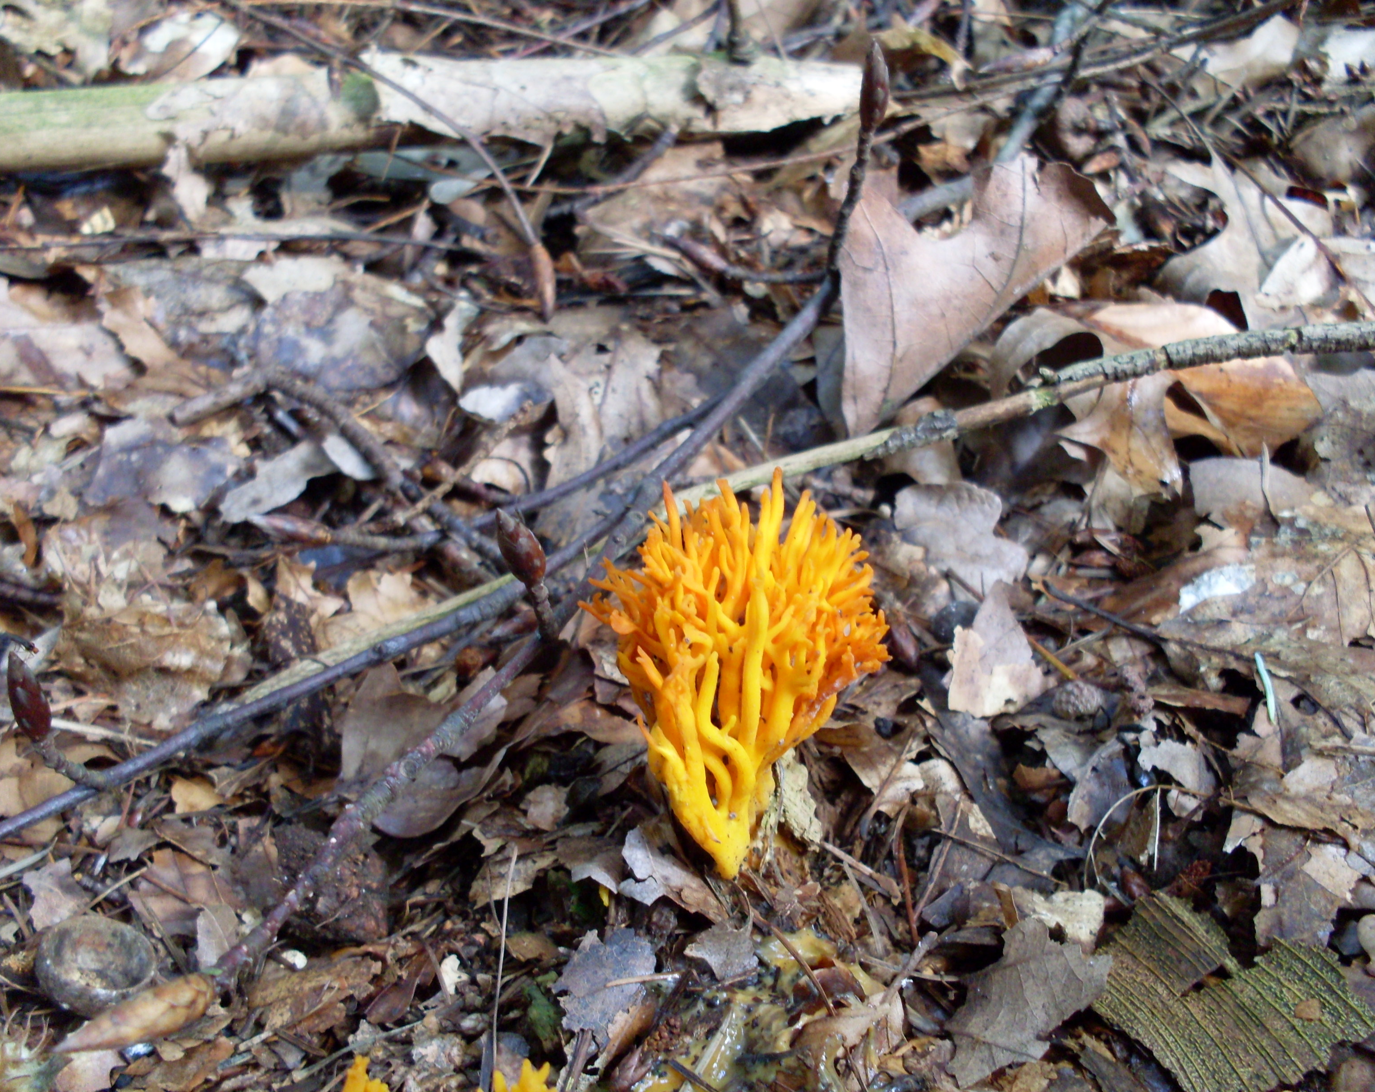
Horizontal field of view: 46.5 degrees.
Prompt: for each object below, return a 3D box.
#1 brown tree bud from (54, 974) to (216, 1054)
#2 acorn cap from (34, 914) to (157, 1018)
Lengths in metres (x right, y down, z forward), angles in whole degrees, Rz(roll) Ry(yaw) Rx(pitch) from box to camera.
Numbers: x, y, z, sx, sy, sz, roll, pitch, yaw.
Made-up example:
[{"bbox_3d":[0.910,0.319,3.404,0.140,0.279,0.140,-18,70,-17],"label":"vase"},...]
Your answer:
[{"bbox_3d":[-0.074,0.063,0.215,0.021,0.005,0.005,-19,44,-22],"label":"brown tree bud"},{"bbox_3d":[-0.082,0.058,0.221,0.017,0.011,0.017,0,26,0],"label":"acorn cap"}]

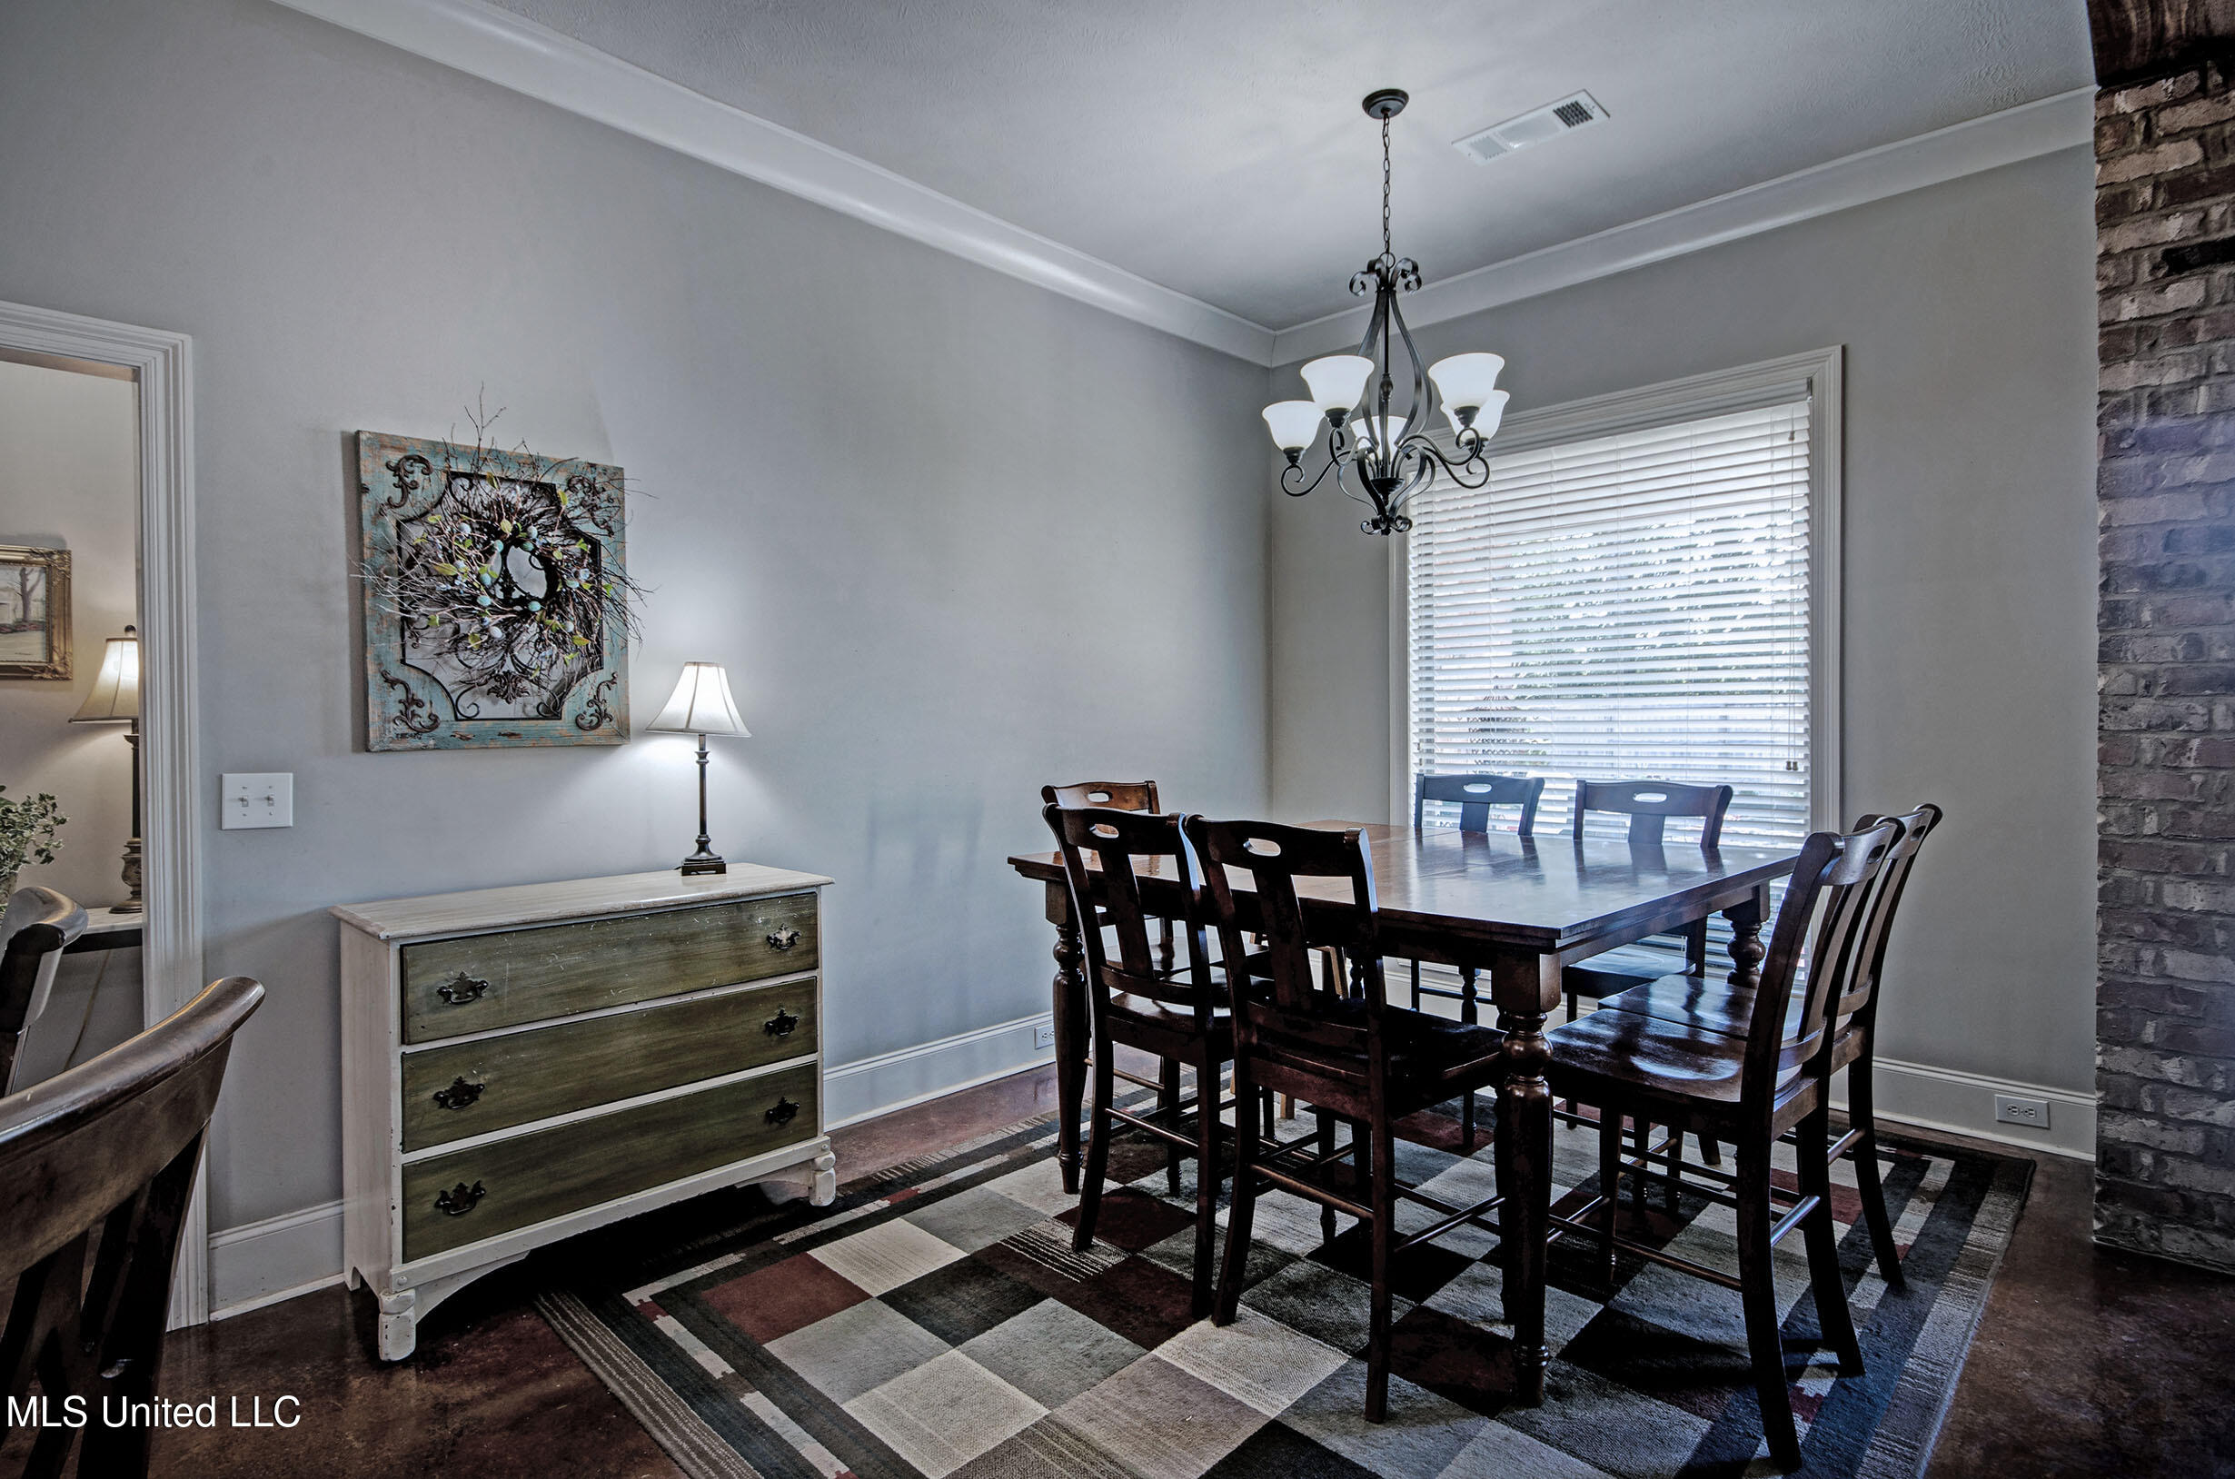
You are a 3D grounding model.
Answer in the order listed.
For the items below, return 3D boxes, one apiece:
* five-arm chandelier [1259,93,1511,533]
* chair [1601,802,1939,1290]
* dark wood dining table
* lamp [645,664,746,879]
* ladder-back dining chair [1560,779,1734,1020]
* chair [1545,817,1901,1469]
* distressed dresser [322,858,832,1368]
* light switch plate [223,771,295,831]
[{"bbox_3d":[0.797,-1.253,2.933,0.710,1.240,0.710,0,1,45],"label":"five-arm chandelier"},{"bbox_3d":[1.514,0.719,2.327,0.450,1.100,0.565,-1,1,-44],"label":"chair"},{"bbox_3d":[0.810,0.805,2.784,1.520,0.935,1.550,-1,1,-43],"label":"dark wood dining table"},{"bbox_3d":[-1.181,0.081,2.825,0.275,0.585,0.275,0,1,45],"label":"lamp"},{"bbox_3d":[1.481,0.710,2.954,0.550,1.090,0.450,-1,1,-44],"label":"ladder-back dining chair"},{"bbox_3d":[1.182,0.727,2.019,0.450,1.100,0.565,-1,1,-44],"label":"chair"},{"bbox_3d":[-1.329,0.854,2.572,0.475,0.885,1.050,0,1,45],"label":"distressed dresser"},{"bbox_3d":[-1.986,0.143,2.294,0.014,0.120,0.122,0,1,45],"label":"light switch plate"}]

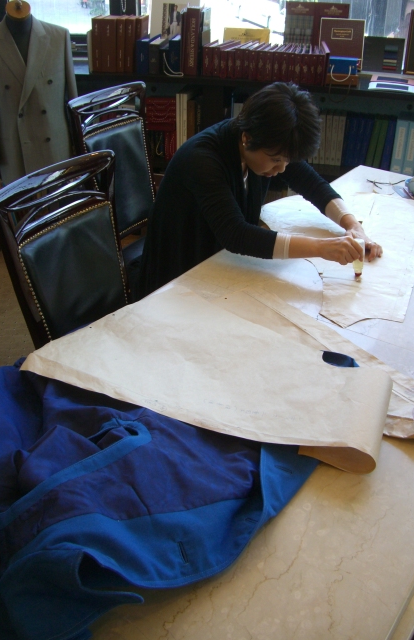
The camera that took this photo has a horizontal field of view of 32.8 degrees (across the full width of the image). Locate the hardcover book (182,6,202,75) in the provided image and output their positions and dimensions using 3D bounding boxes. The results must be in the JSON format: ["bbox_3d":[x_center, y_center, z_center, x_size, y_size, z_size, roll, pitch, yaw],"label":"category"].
[{"bbox_3d":[-0.060,-1.373,3.445,0.080,0.296,0.212,5,29,6],"label":"hardcover book"}]

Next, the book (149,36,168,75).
[{"bbox_3d":[-0.238,-1.317,3.507,0.048,0.136,0.222,5,29,6],"label":"book"}]

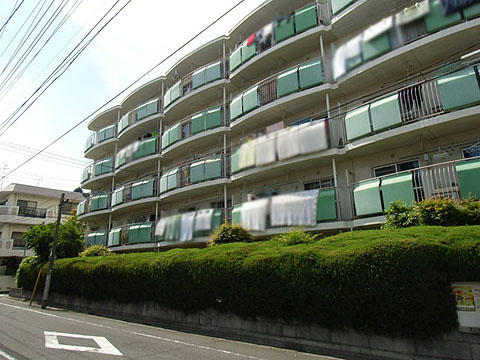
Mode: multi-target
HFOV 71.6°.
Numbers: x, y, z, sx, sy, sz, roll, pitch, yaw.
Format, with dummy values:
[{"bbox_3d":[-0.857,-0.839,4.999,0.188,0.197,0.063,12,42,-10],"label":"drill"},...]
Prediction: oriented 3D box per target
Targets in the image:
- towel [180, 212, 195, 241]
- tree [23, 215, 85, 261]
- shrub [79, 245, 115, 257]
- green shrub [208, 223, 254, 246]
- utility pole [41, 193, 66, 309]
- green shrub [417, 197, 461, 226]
[{"bbox_3d":[-2.665,2.360,16.894,1.050,1.400,0.150,-14,-19,41],"label":"towel"},{"bbox_3d":[-13.094,4.232,23.324,4.000,3.700,3.800,-14,-19,41],"label":"tree"},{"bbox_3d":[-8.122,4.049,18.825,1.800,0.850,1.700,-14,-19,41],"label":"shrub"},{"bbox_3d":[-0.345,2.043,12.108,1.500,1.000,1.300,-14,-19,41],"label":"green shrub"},{"bbox_3d":[-9.369,3.440,16.739,0.270,5.670,0.270,-13,-21,41],"label":"utility pole"},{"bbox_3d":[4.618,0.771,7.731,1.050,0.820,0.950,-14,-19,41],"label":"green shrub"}]

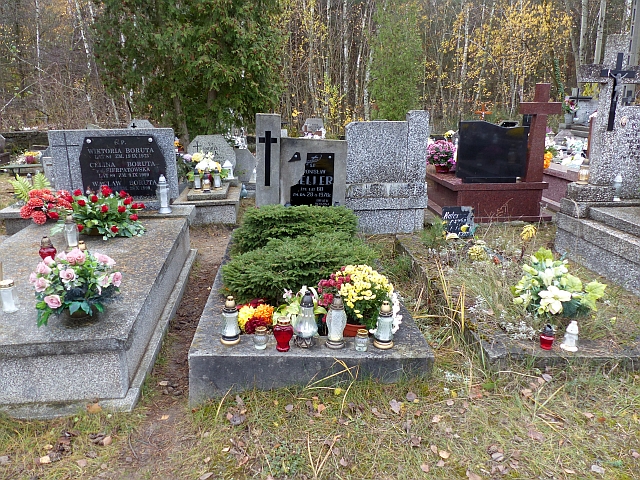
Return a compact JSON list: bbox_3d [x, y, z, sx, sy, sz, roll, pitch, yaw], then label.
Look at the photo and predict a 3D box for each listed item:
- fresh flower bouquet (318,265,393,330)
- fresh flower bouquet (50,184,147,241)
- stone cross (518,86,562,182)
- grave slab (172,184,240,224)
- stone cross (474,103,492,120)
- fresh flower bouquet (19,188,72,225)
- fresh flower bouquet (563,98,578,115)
[{"bbox_3d":[0.179,0.277,2.425,0.350,0.309,0.288,0,15,0],"label":"fresh flower bouquet"},{"bbox_3d":[-1.747,-0.224,3.792,0.660,0.370,0.450,-2,15,-7],"label":"fresh flower bouquet"},{"bbox_3d":[2.587,-1.244,5.640,0.494,1.133,0.134,-1,15,-3],"label":"stone cross"},{"bbox_3d":[-1.395,-0.486,6.130,0.742,0.268,1.298,-2,15,-7],"label":"grave slab"},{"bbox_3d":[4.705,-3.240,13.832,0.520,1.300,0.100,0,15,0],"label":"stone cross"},{"bbox_3d":[-2.206,-0.265,3.862,0.381,0.258,0.278,-2,15,-8],"label":"fresh flower bouquet"},{"bbox_3d":[4.723,-2.517,9.064,0.268,0.288,0.247,0,15,0],"label":"fresh flower bouquet"}]

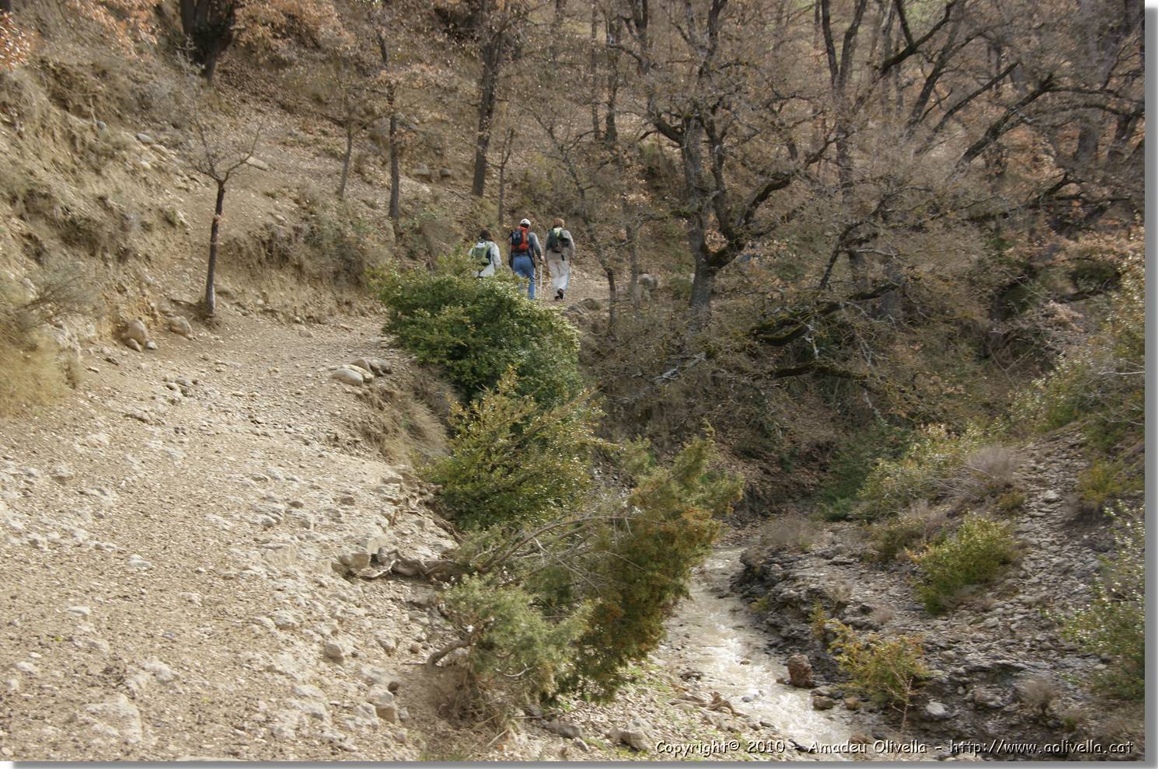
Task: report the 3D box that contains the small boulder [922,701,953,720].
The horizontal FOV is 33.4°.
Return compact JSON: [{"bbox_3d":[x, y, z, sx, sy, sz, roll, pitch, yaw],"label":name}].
[{"bbox_3d":[2.970,2.699,16.000,0.250,0.145,0.190,0,3,0],"label":"small boulder"}]

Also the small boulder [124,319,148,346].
[{"bbox_3d":[-6.760,-0.796,29.500,0.350,0.360,0.300,0,3,0],"label":"small boulder"}]

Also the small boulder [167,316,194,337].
[{"bbox_3d":[-6.292,-0.909,30.500,0.400,0.290,0.330,0,3,0],"label":"small boulder"}]

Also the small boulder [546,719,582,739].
[{"bbox_3d":[-0.107,2.500,14.000,0.260,0.140,0.190,0,3,0],"label":"small boulder"}]

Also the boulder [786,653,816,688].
[{"bbox_3d":[1.953,2.523,17.000,0.250,0.270,0.230,0,3,0],"label":"boulder"}]

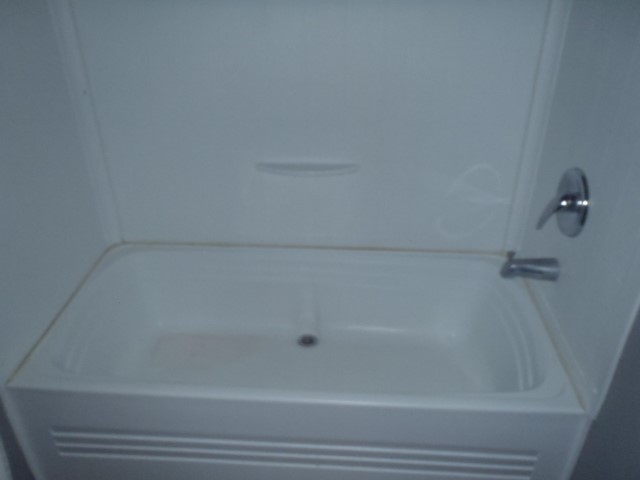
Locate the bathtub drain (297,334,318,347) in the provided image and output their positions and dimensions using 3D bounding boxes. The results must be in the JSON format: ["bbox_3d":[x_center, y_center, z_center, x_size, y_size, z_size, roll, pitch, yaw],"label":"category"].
[{"bbox_3d":[-0.043,0.356,1.830,0.073,0.014,0.073,2,32,3],"label":"bathtub drain"}]

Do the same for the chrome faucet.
[{"bbox_3d":[0.564,0.070,1.387,0.146,0.082,0.060,2,32,3],"label":"chrome faucet"}]

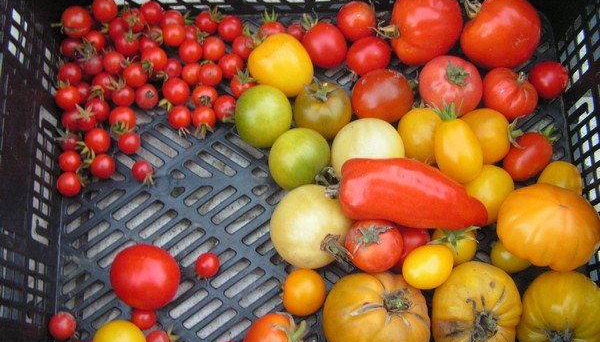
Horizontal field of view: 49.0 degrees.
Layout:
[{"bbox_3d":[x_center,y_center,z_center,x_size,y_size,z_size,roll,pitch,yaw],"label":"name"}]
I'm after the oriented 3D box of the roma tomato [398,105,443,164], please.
[{"bbox_3d":[0.116,-0.033,0.622,0.047,0.048,0.054,0,76,0],"label":"roma tomato"}]

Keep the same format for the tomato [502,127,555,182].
[{"bbox_3d":[0.225,-0.014,0.648,0.056,0.040,0.040,-39,84,-5],"label":"tomato"}]

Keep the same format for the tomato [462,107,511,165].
[{"bbox_3d":[0.174,-0.033,0.622,0.050,0.048,0.053,0,76,0],"label":"tomato"}]

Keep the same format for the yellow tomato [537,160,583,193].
[{"bbox_3d":[0.249,0.014,0.640,0.042,0.042,0.052,37,83,6],"label":"yellow tomato"}]

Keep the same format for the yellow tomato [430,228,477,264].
[{"bbox_3d":[0.142,0.068,0.604,0.042,0.036,0.038,0,76,0],"label":"yellow tomato"}]

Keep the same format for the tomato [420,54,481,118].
[{"bbox_3d":[0.144,-0.081,0.629,0.060,0.052,0.060,0,76,0],"label":"tomato"}]

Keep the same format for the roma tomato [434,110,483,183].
[{"bbox_3d":[0.148,-0.019,0.615,0.043,0.043,0.062,-15,86,-1],"label":"roma tomato"}]

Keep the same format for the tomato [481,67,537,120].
[{"bbox_3d":[0.212,-0.078,0.662,0.055,0.049,0.055,6,44,-24],"label":"tomato"}]

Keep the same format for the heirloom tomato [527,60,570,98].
[{"bbox_3d":[0.243,-0.089,0.642,0.039,0.037,0.038,0,76,0],"label":"heirloom tomato"}]

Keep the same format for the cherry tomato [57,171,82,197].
[{"bbox_3d":[-0.225,0.012,0.644,0.024,0.024,0.024,-1,75,-1],"label":"cherry tomato"}]

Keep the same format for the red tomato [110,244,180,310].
[{"bbox_3d":[-0.142,0.098,0.604,0.063,0.057,0.063,0,75,-1],"label":"red tomato"}]

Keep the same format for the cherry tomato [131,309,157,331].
[{"bbox_3d":[-0.141,0.133,0.595,0.024,0.022,0.023,0,76,0],"label":"cherry tomato"}]

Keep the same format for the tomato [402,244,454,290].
[{"bbox_3d":[0.114,0.086,0.586,0.045,0.038,0.038,-25,89,3],"label":"tomato"}]

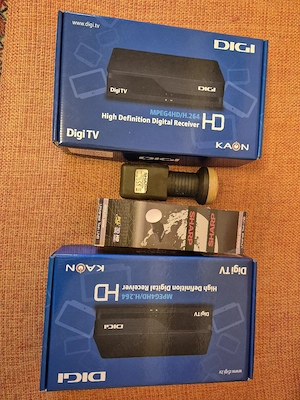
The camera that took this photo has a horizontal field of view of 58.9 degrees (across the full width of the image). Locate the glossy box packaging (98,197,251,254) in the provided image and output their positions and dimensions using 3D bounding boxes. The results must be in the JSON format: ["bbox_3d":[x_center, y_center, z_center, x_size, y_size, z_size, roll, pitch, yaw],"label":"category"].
[{"bbox_3d":[0.031,0.041,0.421,0.224,0.066,0.066,5,89,-8],"label":"glossy box packaging"}]

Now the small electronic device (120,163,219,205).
[{"bbox_3d":[0.030,-0.024,0.423,0.154,0.062,0.063,2,90,-8],"label":"small electronic device"}]

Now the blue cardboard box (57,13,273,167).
[{"bbox_3d":[0.019,-0.160,0.417,0.304,0.070,0.180,3,90,-8],"label":"blue cardboard box"}]

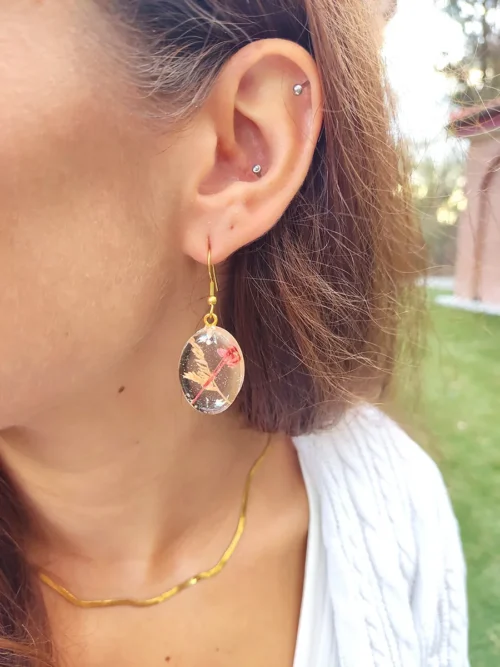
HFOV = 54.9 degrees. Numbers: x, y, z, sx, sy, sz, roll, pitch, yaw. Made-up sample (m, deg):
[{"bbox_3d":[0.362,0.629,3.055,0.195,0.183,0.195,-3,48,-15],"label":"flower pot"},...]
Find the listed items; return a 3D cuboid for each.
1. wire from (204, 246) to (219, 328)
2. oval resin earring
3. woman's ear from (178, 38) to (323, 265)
[{"bbox_3d":[-0.010,-0.014,0.132,0.004,0.023,0.010,2,13,7],"label":"wire"},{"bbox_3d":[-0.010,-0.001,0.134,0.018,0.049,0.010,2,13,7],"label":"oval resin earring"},{"bbox_3d":[0.002,-0.049,0.133,0.034,0.061,0.021,19,14,8],"label":"woman's ear"}]

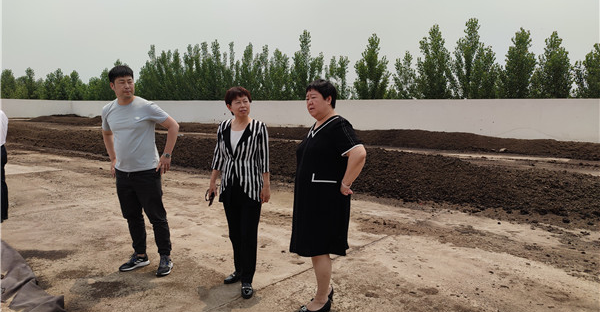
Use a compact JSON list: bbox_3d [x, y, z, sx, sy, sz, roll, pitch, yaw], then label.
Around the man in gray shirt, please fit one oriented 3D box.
[{"bbox_3d":[-1.379,0.124,3.710,0.610,1.766,0.370,0,7,3],"label":"man in gray shirt"}]

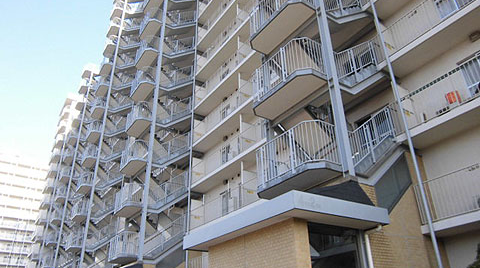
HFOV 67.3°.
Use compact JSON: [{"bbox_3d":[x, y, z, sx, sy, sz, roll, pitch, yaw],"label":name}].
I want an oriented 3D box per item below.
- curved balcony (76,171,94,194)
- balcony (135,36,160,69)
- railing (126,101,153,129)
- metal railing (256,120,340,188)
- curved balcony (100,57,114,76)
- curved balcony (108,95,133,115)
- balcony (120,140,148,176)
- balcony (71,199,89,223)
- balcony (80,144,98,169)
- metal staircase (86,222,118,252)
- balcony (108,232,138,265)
[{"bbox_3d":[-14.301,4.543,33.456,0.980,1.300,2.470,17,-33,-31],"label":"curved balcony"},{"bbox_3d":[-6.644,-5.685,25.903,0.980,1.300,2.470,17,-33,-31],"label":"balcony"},{"bbox_3d":[-6.644,-1.000,23.866,0.921,1.222,2.540,17,-33,-30],"label":"railing"},{"bbox_3d":[1.438,0.733,9.871,0.921,1.222,2.540,17,-33,-30],"label":"metal railing"},{"bbox_3d":[-14.338,-7.297,38.930,0.874,1.312,2.448,16,-33,-30],"label":"curved balcony"},{"bbox_3d":[-12.849,-2.963,38.609,2.394,2.037,1.120,17,-33,-30],"label":"curved balcony"},{"bbox_3d":[-6.428,1.471,22.205,0.974,1.277,2.496,17,-33,-31],"label":"balcony"},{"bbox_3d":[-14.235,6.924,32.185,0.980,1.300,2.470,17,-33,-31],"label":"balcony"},{"bbox_3d":[-14.341,2.179,34.713,0.974,1.277,2.496,17,-33,-31],"label":"balcony"},{"bbox_3d":[-12.820,9.456,32.490,2.539,2.675,2.512,16,-32,-30],"label":"metal staircase"},{"bbox_3d":[-6.461,6.292,20.012,0.921,1.222,2.540,17,-33,-30],"label":"balcony"}]

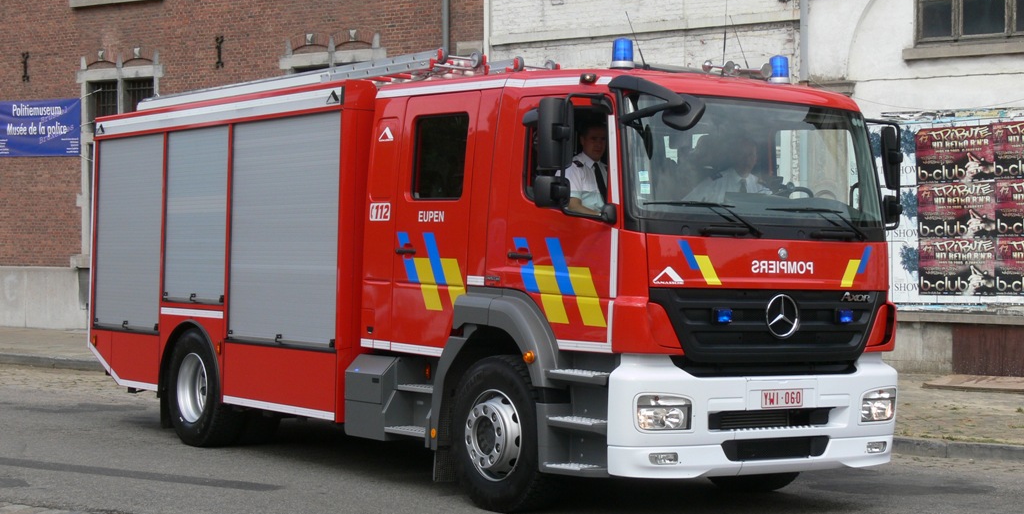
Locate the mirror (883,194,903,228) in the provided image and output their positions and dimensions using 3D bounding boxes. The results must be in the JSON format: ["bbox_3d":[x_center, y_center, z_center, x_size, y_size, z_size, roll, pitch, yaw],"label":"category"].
[{"bbox_3d":[2.570,-0.318,12.183,0.099,0.203,0.188,1,-1,37],"label":"mirror"}]

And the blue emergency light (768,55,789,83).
[{"bbox_3d":[1.784,-1.245,12.037,0.148,0.184,0.148,1,-1,0],"label":"blue emergency light"}]

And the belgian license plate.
[{"bbox_3d":[1.647,0.864,10.980,0.340,0.110,0.010,2,-1,-35],"label":"belgian license plate"}]

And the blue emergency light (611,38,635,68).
[{"bbox_3d":[0.693,-1.277,11.276,0.148,0.184,0.148,1,-1,0],"label":"blue emergency light"}]

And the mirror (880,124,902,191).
[{"bbox_3d":[2.567,-0.659,12.184,0.099,0.436,0.193,1,-1,37],"label":"mirror"}]

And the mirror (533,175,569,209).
[{"bbox_3d":[0.243,-0.379,10.576,0.193,0.198,0.109,1,-1,-15],"label":"mirror"}]

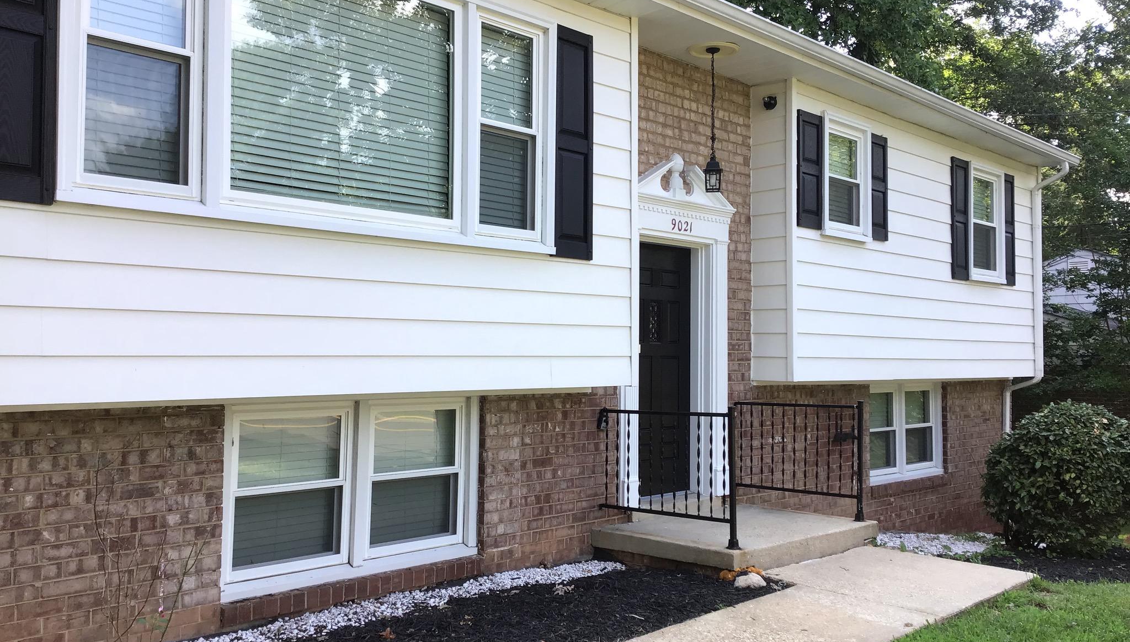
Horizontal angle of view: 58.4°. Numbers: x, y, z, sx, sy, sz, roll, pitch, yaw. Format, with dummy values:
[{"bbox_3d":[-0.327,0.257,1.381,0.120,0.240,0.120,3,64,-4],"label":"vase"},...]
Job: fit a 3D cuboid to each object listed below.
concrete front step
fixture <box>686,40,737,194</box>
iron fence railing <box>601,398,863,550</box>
[{"bbox_3d":[1.281,1.568,7.447,1.212,0.125,1.775,-1,-3,44],"label":"concrete front step"},{"bbox_3d":[1.130,-1.524,7.715,0.375,1.095,0.375,-1,-3,44],"label":"fixture"},{"bbox_3d":[1.289,1.051,7.524,1.163,0.912,1.769,-1,-3,44],"label":"iron fence railing"}]

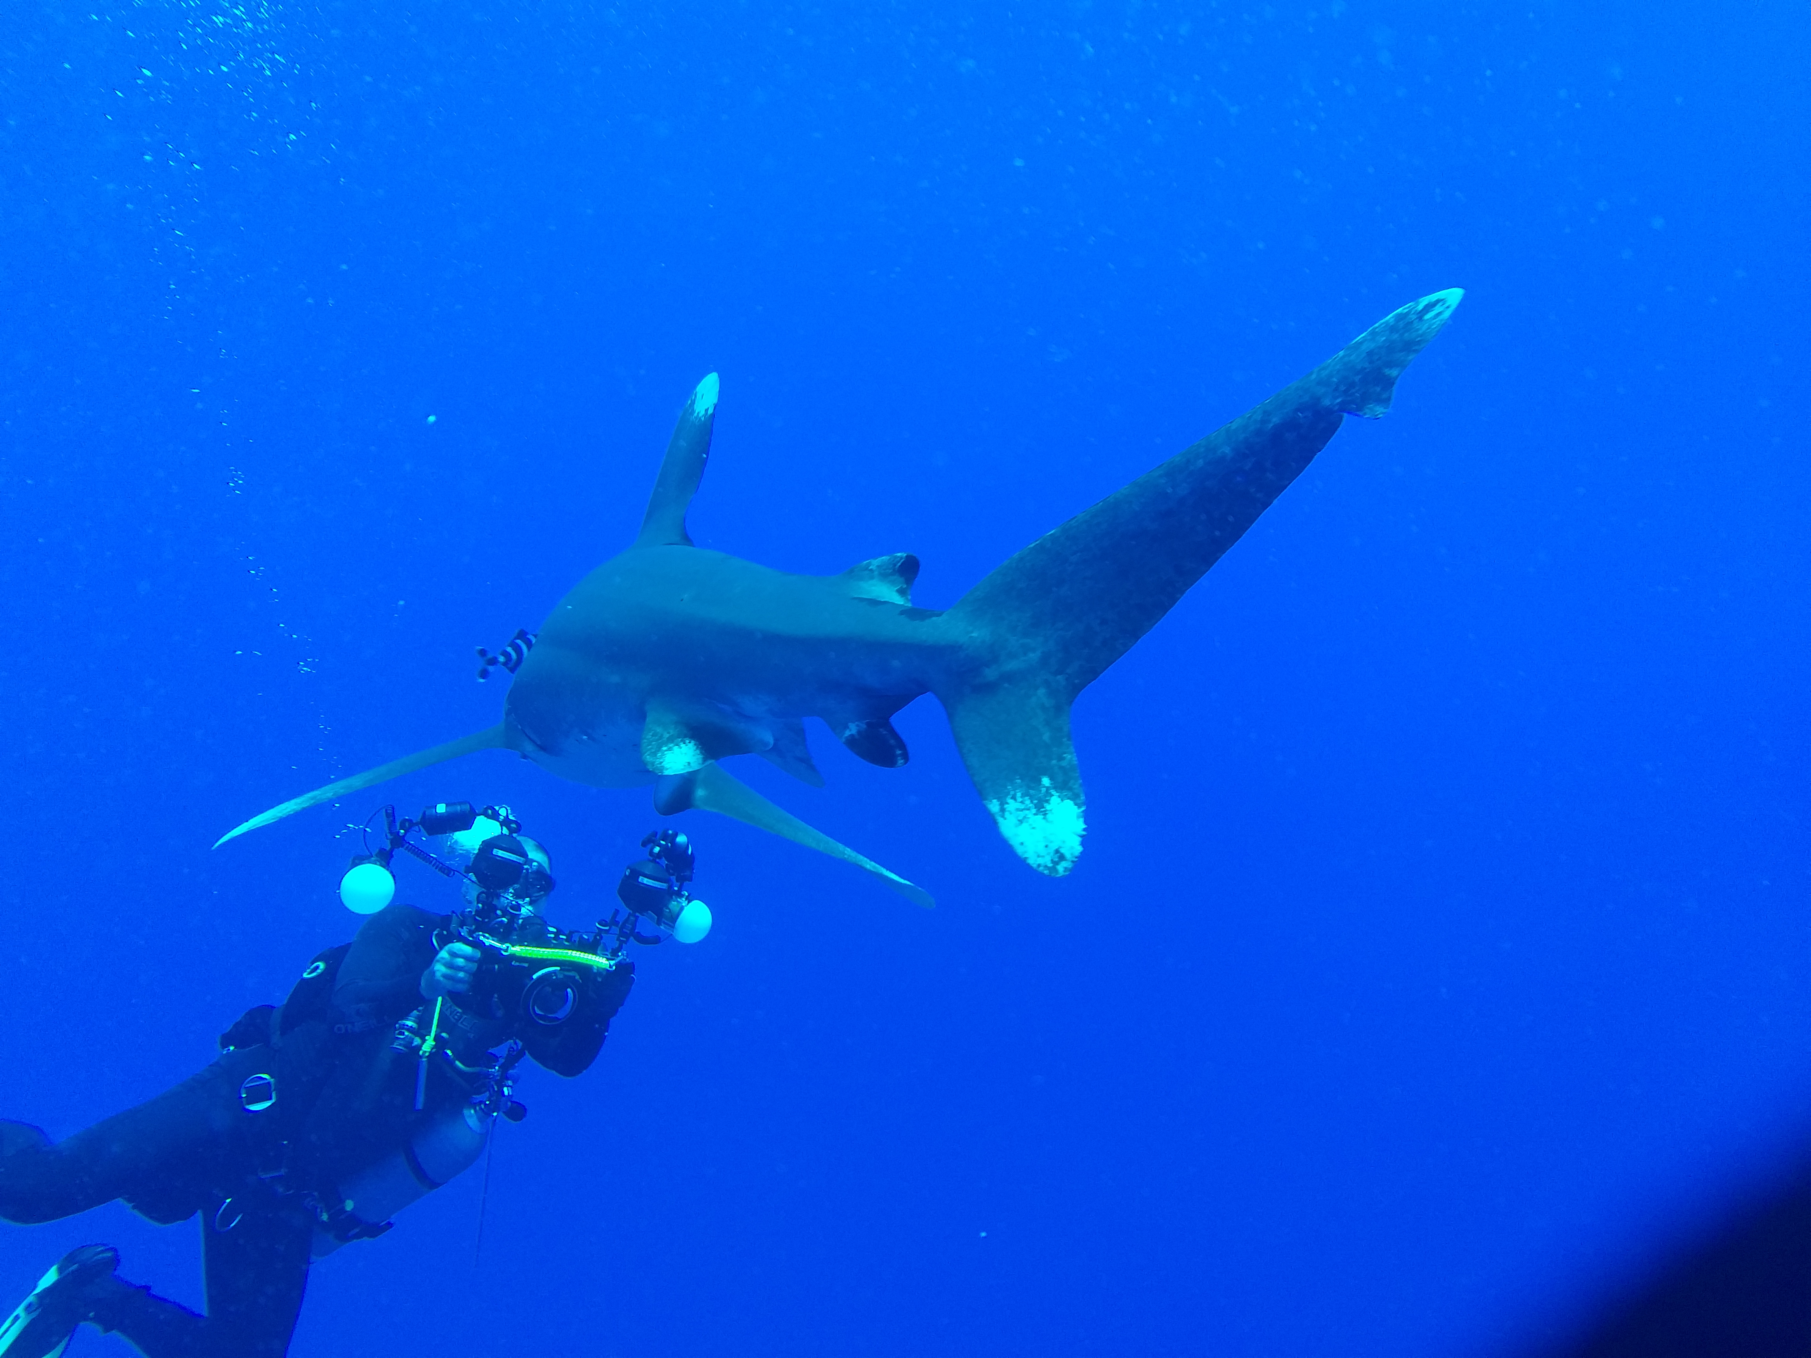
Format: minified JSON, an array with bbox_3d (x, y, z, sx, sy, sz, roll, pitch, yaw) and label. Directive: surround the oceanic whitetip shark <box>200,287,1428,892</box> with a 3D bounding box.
[{"bbox_3d":[-0.285,-0.080,2.040,1.170,0.820,2.220,8,-6,-30],"label":"oceanic whitetip shark"}]

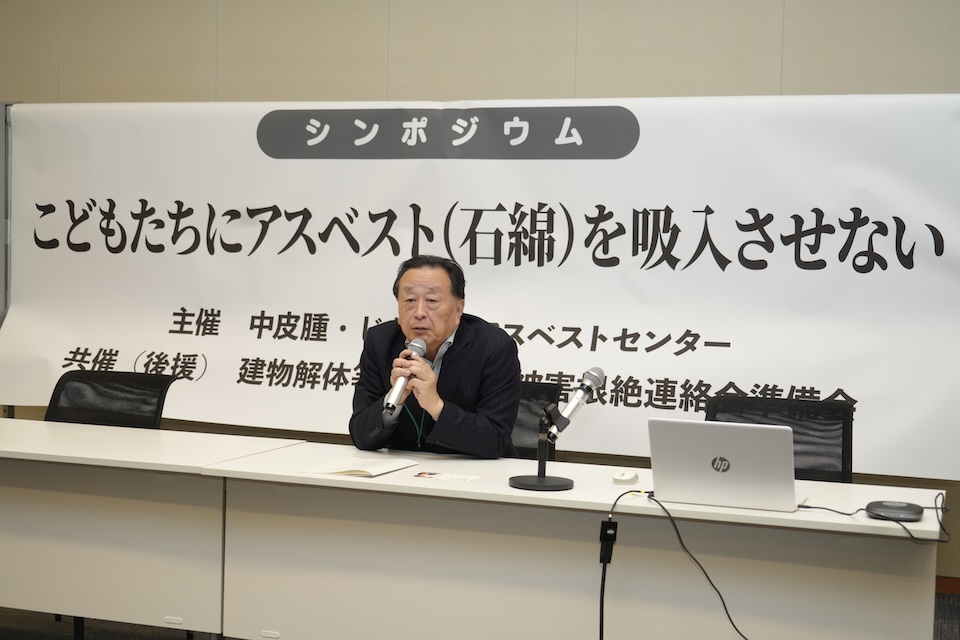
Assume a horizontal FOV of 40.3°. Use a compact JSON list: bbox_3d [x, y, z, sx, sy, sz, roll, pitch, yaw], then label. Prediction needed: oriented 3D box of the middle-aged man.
[{"bbox_3d":[-0.077,0.438,3.946,0.500,1.270,0.660,2,2,21],"label":"middle-aged man"}]

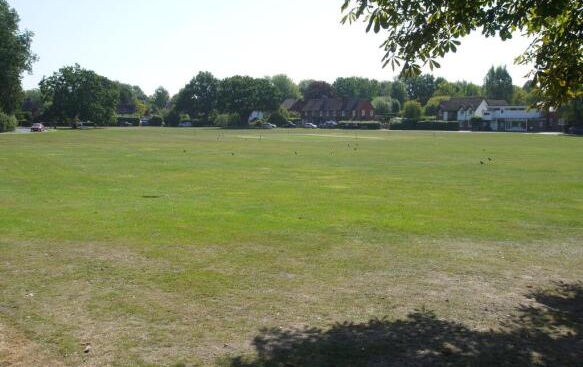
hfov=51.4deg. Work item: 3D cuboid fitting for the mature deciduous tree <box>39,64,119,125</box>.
[{"bbox_3d":[-50.949,-20.858,145.000,18.000,15.600,17.000,-2,6,-21],"label":"mature deciduous tree"}]

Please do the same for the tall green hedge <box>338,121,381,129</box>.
[{"bbox_3d":[18.284,-15.622,163.000,11.000,2.100,1.600,2,6,14],"label":"tall green hedge"}]

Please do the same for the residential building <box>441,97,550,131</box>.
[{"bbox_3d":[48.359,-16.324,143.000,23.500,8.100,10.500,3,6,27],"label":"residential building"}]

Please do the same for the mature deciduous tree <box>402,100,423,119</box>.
[{"bbox_3d":[31.138,-17.705,156.000,5.300,7.500,5.300,1,6,11],"label":"mature deciduous tree"}]

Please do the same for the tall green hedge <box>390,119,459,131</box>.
[{"bbox_3d":[32.252,-14.065,147.000,16.800,2.700,1.900,4,6,30],"label":"tall green hedge"}]

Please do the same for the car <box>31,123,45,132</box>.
[{"bbox_3d":[-43.038,-9.481,103.000,1.700,1.450,4.000,-1,6,-15],"label":"car"}]

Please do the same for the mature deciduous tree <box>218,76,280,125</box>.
[{"bbox_3d":[-10.878,-21.108,157.000,15.500,13.600,15.000,0,6,-4],"label":"mature deciduous tree"}]

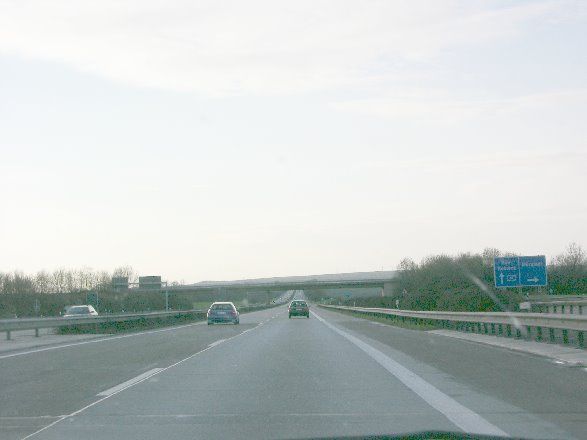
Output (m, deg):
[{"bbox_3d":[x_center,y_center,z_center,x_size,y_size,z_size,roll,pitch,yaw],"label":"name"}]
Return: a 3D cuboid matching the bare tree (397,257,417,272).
[{"bbox_3d":[21.166,10.677,235.000,4.600,8.000,4.600,0,-4,0],"label":"bare tree"}]

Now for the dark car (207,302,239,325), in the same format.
[{"bbox_3d":[-4.042,5.495,73.500,1.690,1.370,4.200,0,-4,0],"label":"dark car"}]

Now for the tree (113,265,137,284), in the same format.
[{"bbox_3d":[-45.799,17.344,340.000,7.000,11.000,7.000,0,-4,0],"label":"tree"}]

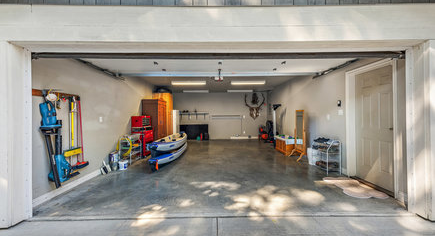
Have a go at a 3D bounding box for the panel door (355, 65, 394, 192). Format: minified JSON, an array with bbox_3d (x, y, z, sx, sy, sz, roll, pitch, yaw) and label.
[{"bbox_3d":[2.799,0.180,3.224,0.045,2.030,0.813,-1,0,-1],"label":"panel door"}]

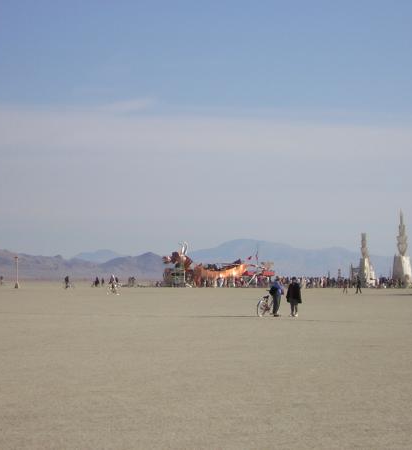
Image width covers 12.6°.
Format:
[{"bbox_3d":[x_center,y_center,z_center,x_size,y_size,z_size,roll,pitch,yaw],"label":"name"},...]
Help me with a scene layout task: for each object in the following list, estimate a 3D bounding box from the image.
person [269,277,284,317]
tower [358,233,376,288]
[{"bbox_3d":[3.059,3.105,81.000,0.580,1.752,0.500,-1,-2,42],"label":"person"},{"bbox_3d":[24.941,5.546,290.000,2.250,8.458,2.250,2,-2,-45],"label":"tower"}]

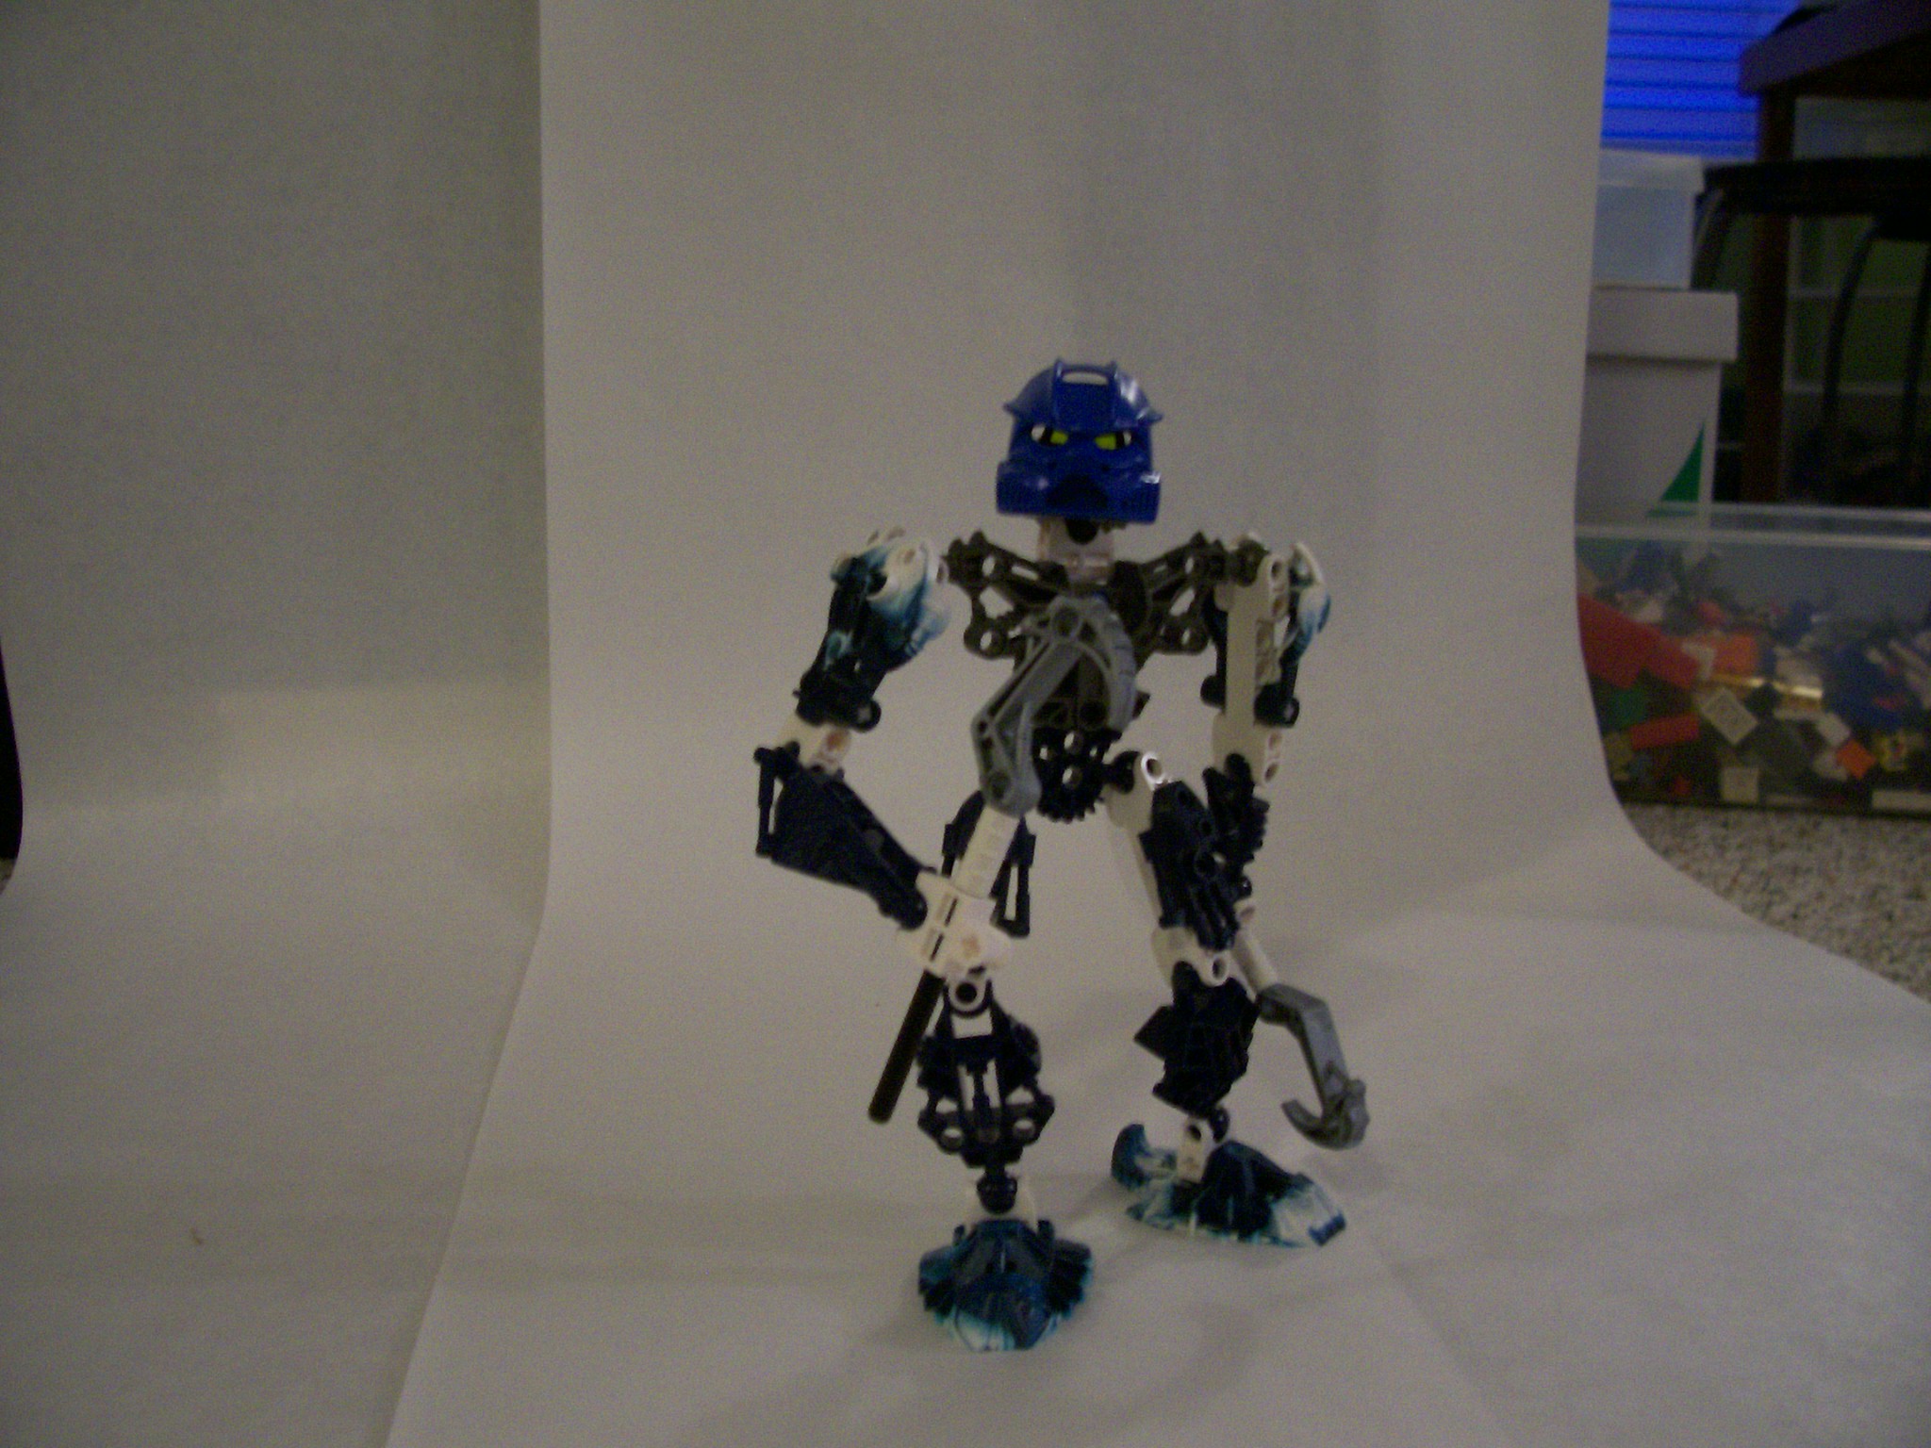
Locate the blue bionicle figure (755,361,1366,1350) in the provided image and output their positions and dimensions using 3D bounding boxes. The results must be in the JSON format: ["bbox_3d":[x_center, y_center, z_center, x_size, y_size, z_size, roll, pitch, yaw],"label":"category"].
[{"bbox_3d":[0.019,0.022,0.411,0.129,0.198,0.100,-1,7,-12],"label":"blue bionicle figure"}]

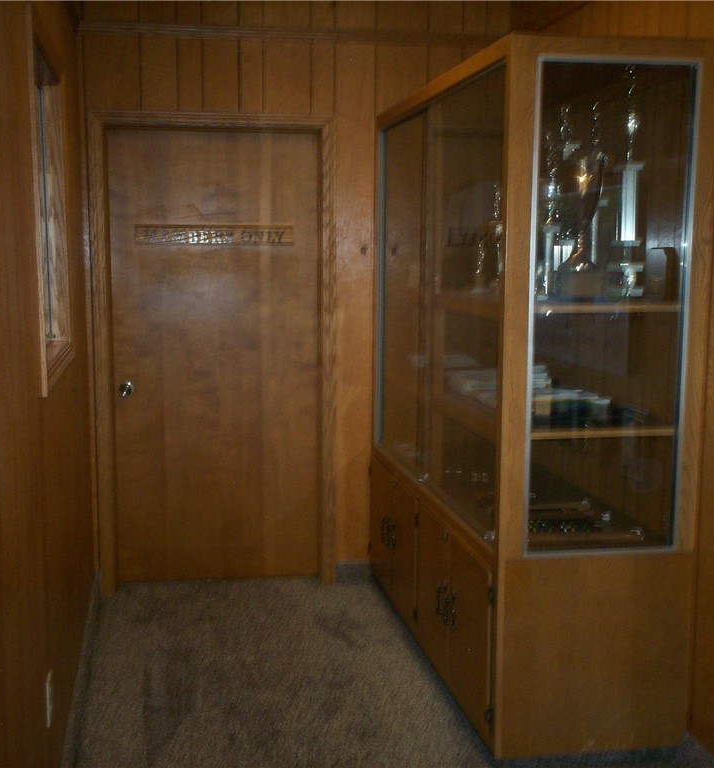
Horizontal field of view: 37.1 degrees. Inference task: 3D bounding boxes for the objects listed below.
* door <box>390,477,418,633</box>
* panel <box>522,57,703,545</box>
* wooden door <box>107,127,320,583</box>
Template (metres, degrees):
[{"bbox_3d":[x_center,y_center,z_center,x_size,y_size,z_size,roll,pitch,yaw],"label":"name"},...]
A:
[{"bbox_3d":[0.194,0.663,4.283,0.020,0.524,0.453,-1,7,-10],"label":"door"},{"bbox_3d":[0.714,-0.198,3.009,0.461,1.390,0.018,-1,7,-10],"label":"panel"},{"bbox_3d":[-0.622,-0.106,4.769,0.920,2.012,0.045,-1,7,-10],"label":"wooden door"}]

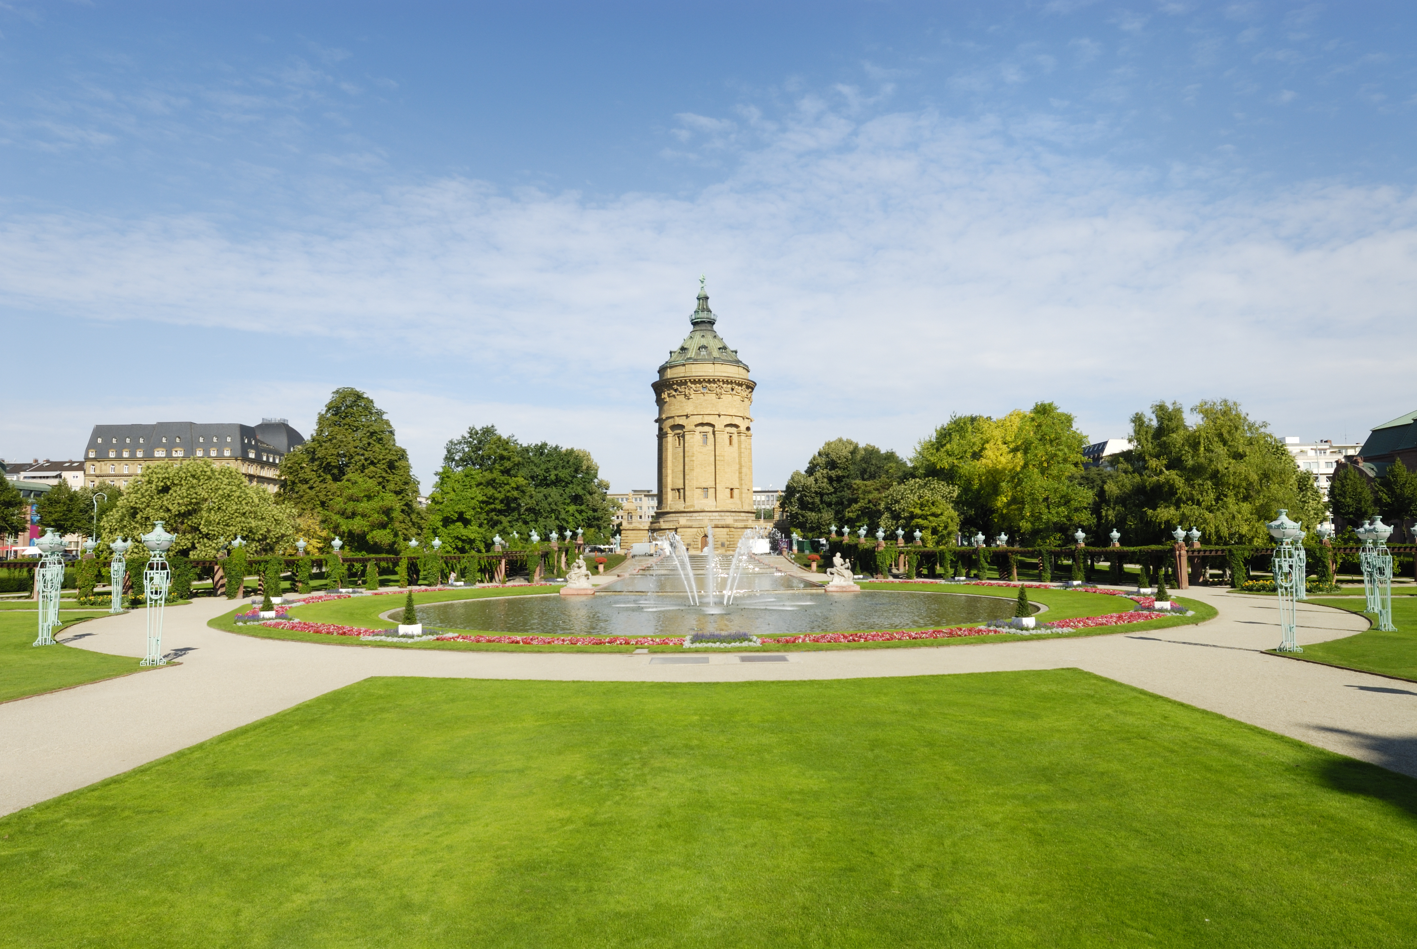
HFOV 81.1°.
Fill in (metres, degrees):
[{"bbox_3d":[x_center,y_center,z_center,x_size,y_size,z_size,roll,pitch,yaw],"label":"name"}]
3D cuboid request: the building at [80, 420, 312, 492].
[{"bbox_3d":[-123.938,4.764,205.481,36.690,33.000,34.000,-1,-5,0],"label":"building"}]

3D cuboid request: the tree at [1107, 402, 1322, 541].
[{"bbox_3d":[53.837,1.122,88.207,20.000,18.500,19.000,-4,-6,31],"label":"tree"}]

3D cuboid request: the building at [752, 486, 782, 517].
[{"bbox_3d":[26.146,15.297,272.690,28.000,20.600,15.000,-1,-5,0],"label":"building"}]

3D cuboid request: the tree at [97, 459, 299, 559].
[{"bbox_3d":[-55.963,5.226,90.940,18.270,13.450,17.350,-1,-5,0],"label":"tree"}]

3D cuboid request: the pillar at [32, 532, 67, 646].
[{"bbox_3d":[-22.921,3.884,28.700,1.000,4.000,1.000,3,-6,-34],"label":"pillar"}]

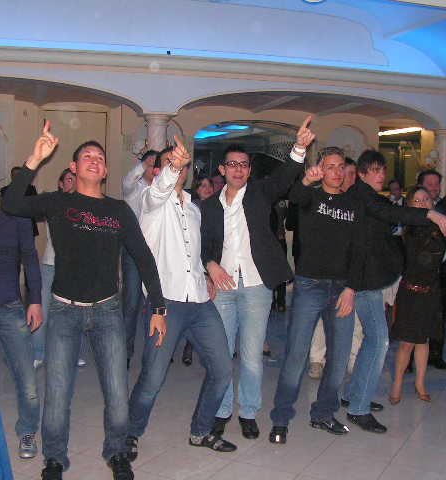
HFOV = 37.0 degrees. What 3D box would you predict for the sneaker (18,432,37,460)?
[{"bbox_3d":[-1.126,1.153,3.840,0.110,0.110,0.290,-1,3,-13],"label":"sneaker"}]

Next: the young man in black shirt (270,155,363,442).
[{"bbox_3d":[0.574,0.322,4.040,0.570,1.760,0.480,0,3,-12],"label":"young man in black shirt"}]

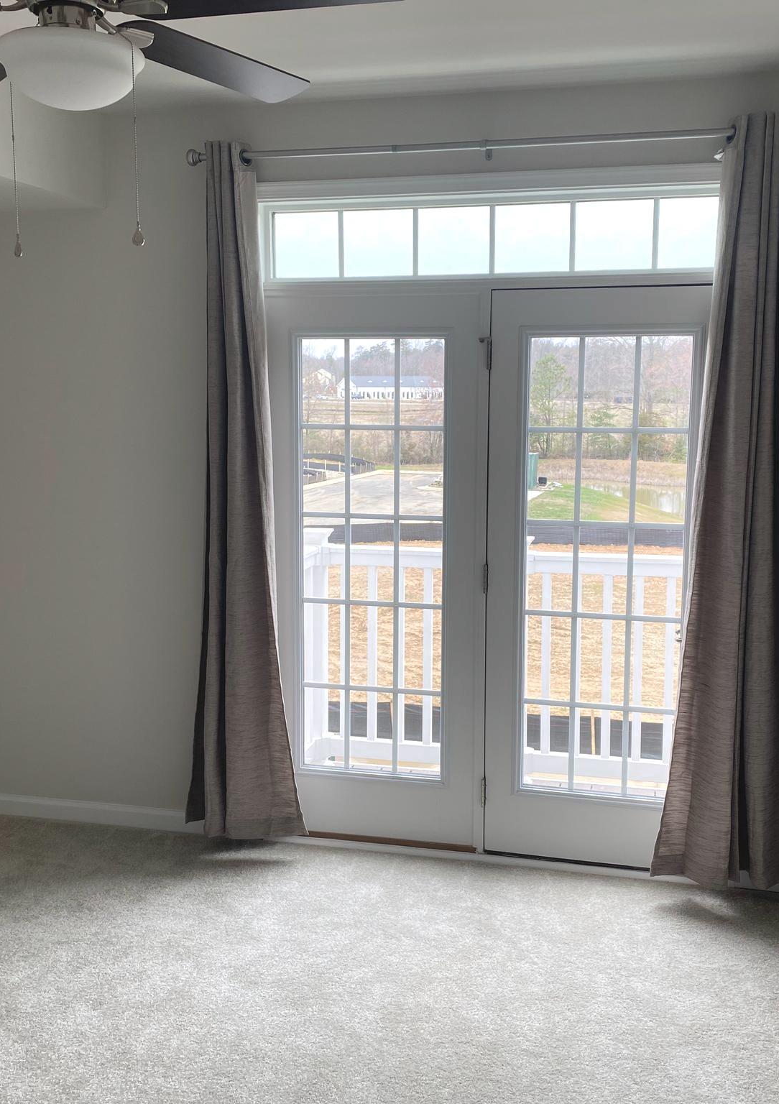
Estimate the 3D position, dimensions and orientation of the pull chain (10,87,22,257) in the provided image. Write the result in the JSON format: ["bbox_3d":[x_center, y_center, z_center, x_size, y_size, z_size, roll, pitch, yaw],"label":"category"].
[{"bbox_3d":[-0.731,-0.760,2.156,0.022,0.362,0.022,2,9,14],"label":"pull chain"}]

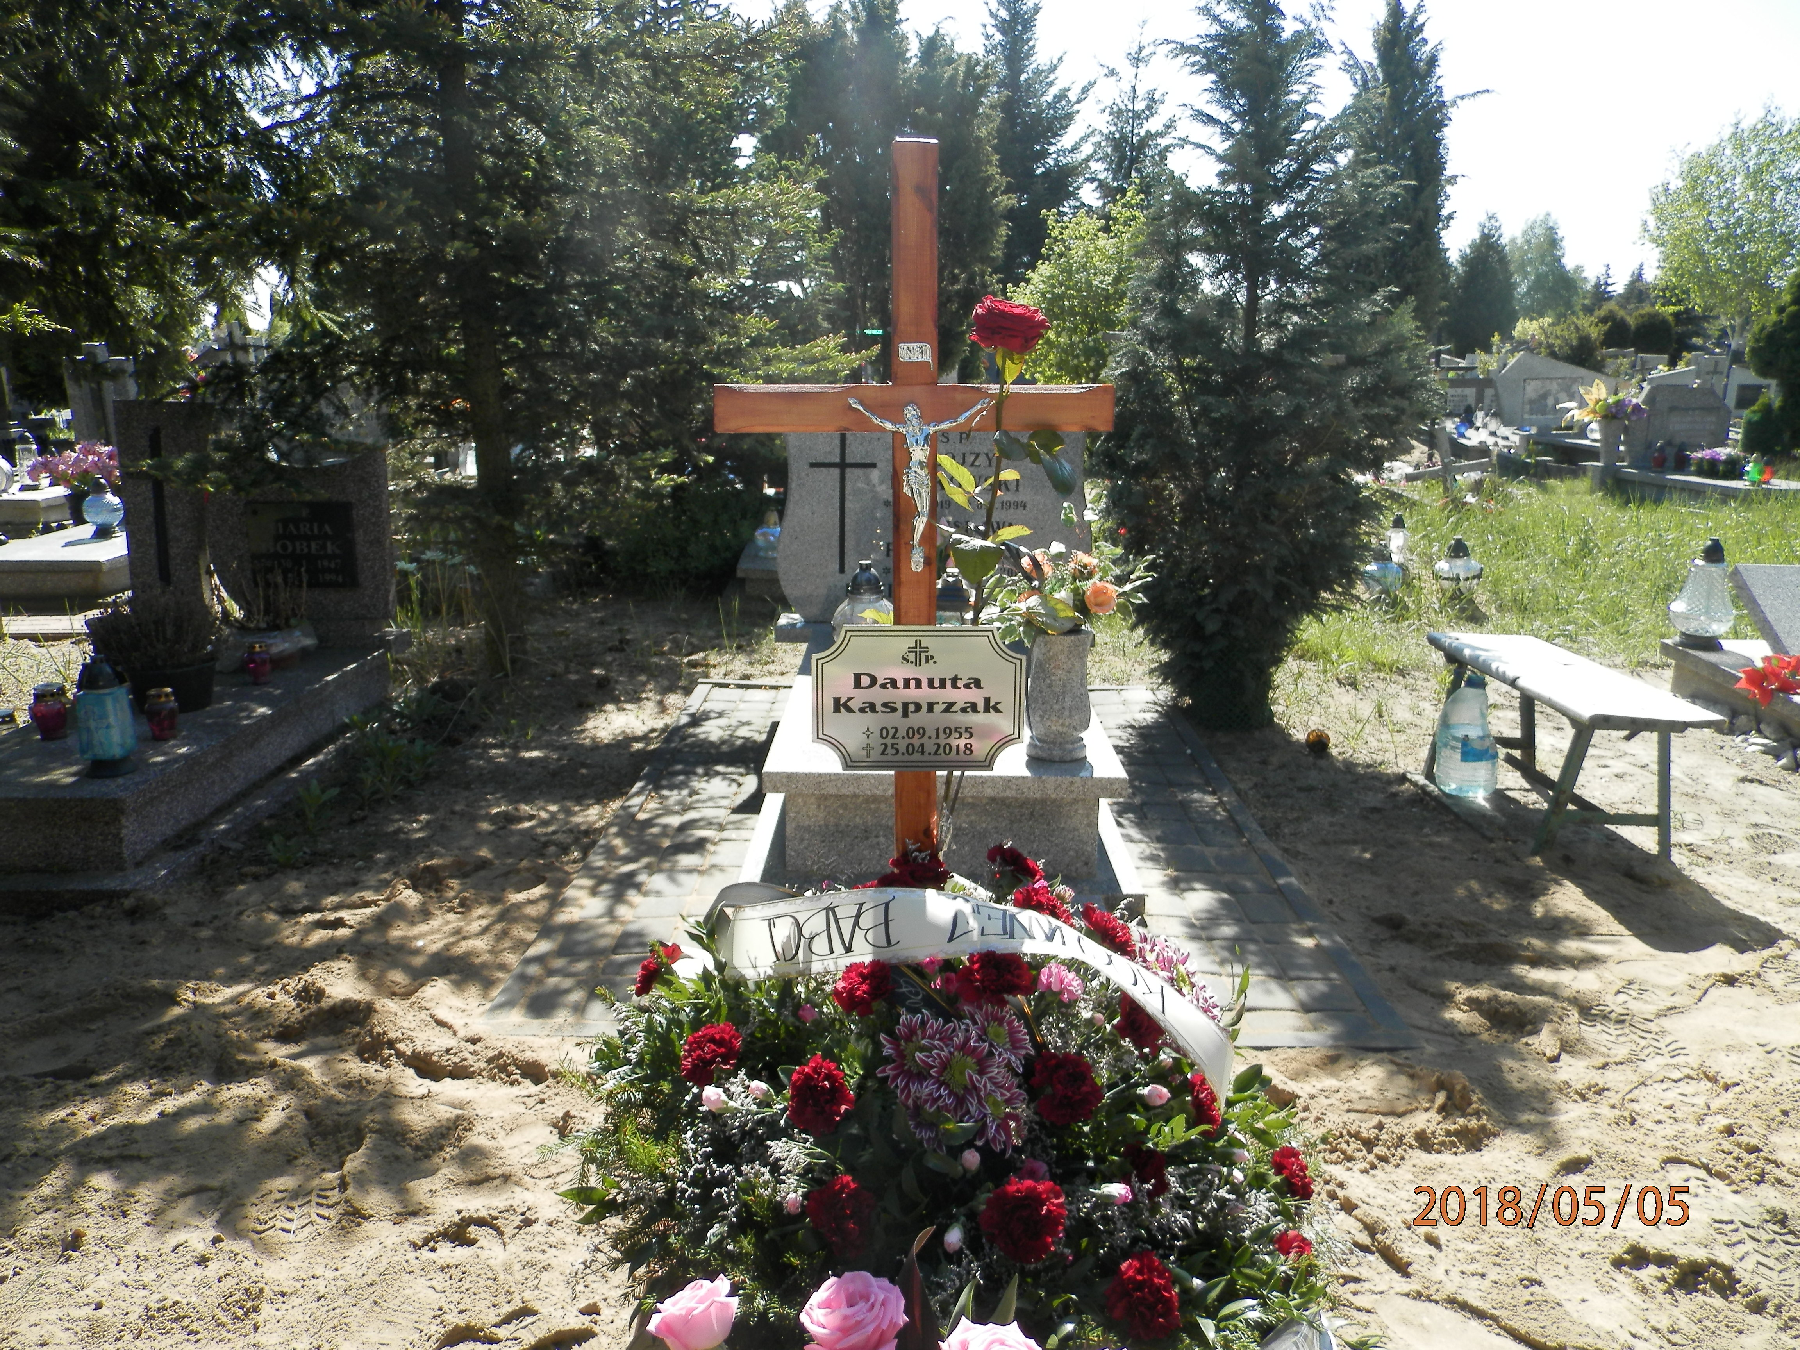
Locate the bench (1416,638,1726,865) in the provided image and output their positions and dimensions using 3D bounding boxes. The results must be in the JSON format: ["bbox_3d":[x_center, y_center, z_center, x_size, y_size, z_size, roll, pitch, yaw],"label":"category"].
[{"bbox_3d":[1.840,0.180,3.710,0.370,0.370,0.970,0,14,0],"label":"bench"}]

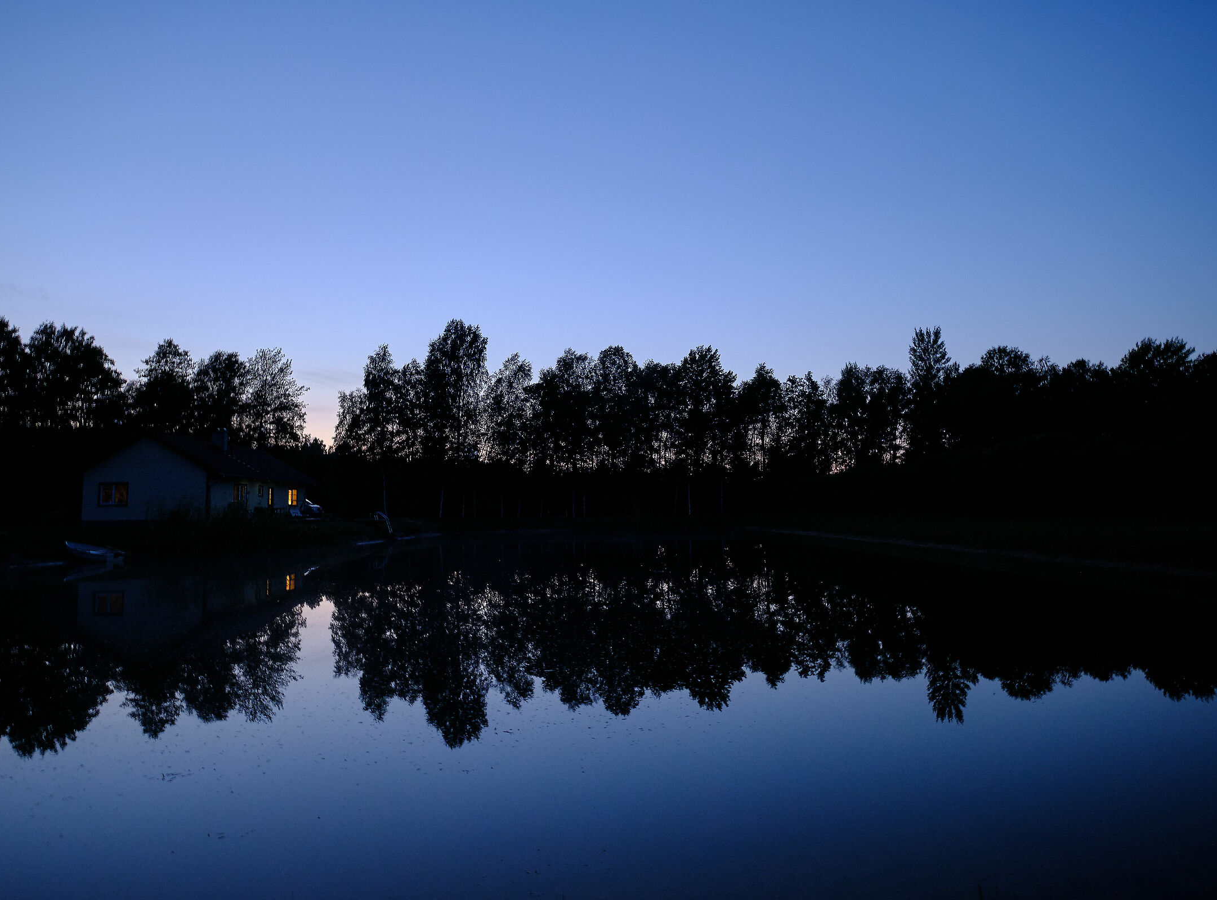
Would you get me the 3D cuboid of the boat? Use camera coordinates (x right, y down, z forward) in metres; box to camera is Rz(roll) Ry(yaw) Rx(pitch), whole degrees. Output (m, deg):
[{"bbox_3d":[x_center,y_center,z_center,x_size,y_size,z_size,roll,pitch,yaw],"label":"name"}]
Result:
[{"bbox_3d":[-22.985,4.531,31.732,3.000,0.620,1.200,5,-3,17],"label":"boat"}]

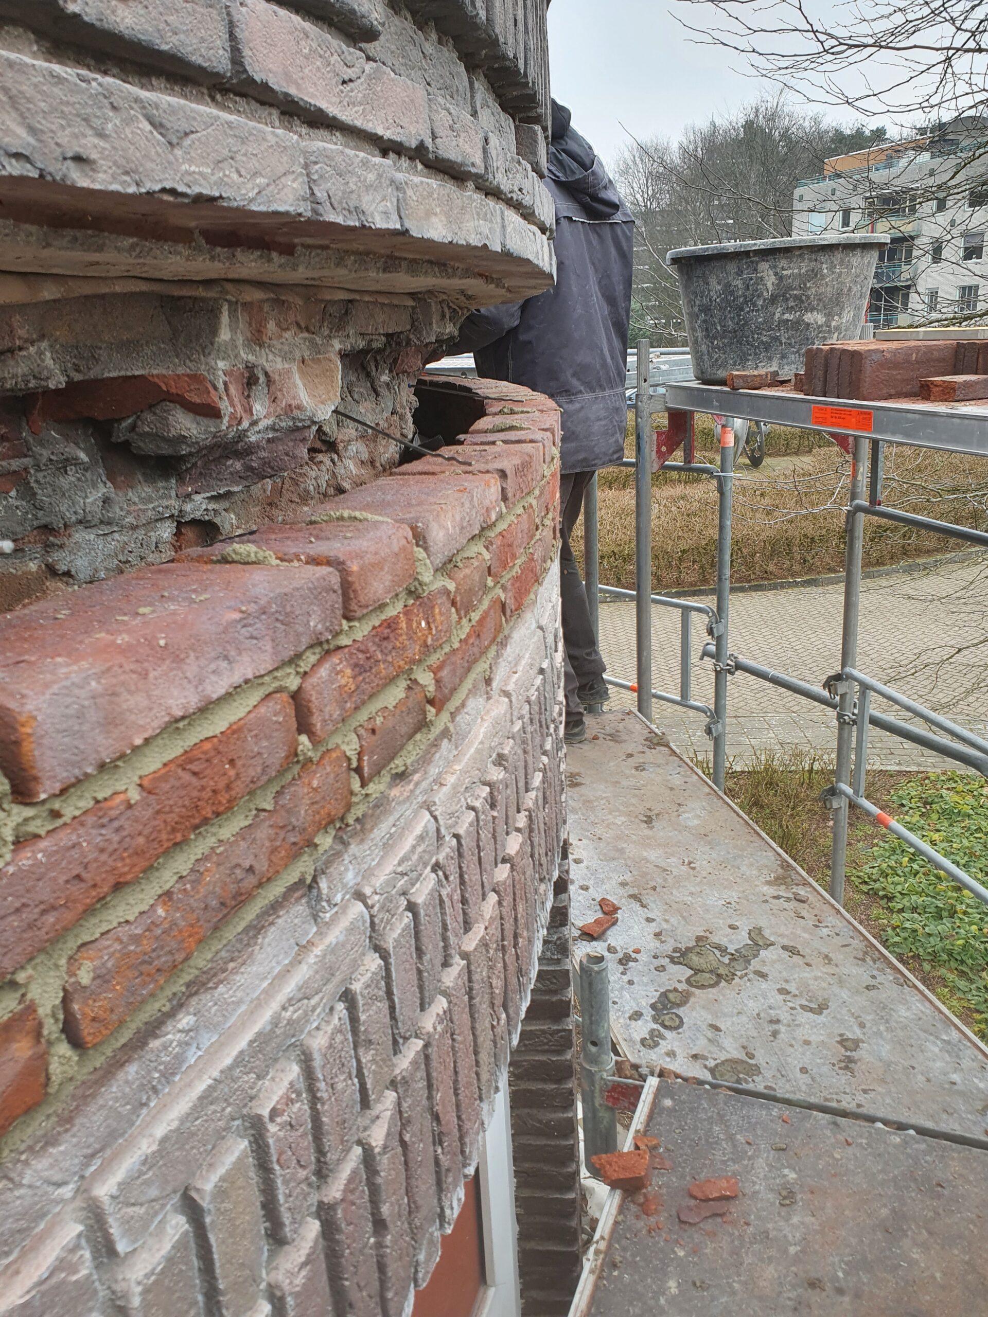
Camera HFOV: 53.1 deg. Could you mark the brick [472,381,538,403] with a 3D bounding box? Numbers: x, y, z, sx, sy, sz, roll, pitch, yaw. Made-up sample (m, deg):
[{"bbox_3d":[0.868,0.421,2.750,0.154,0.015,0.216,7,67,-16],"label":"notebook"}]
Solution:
[{"bbox_3d":[0.010,-0.508,1.933,0.104,0.040,0.212,-5,19,-8],"label":"brick"}]

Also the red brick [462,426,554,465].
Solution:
[{"bbox_3d":[0.010,-0.235,1.111,0.104,0.040,0.098,0,19,9],"label":"red brick"}]

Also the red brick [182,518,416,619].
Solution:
[{"bbox_3d":[-0.115,-0.055,0.589,0.104,0.040,0.101,4,20,20],"label":"red brick"}]

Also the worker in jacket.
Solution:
[{"bbox_3d":[0.072,-0.566,2.448,0.500,1.600,0.490,4,19,19],"label":"worker in jacket"}]

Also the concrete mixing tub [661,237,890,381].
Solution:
[{"bbox_3d":[0.869,-1.075,3.077,0.640,0.388,0.640,2,19,15],"label":"concrete mixing tub"}]

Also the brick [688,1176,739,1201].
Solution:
[{"bbox_3d":[0.272,0.659,1.230,0.061,0.012,0.026,-5,19,-8],"label":"brick"}]

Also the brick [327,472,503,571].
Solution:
[{"bbox_3d":[-0.068,-0.111,0.751,0.104,0.040,0.212,2,19,14],"label":"brick"}]

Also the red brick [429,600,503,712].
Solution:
[{"bbox_3d":[-0.067,-0.011,0.769,0.104,0.040,0.206,2,19,15],"label":"red brick"}]

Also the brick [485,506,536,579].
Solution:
[{"bbox_3d":[-0.031,-0.117,0.923,0.104,0.040,0.217,1,19,13],"label":"brick"}]

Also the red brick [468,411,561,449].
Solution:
[{"bbox_3d":[0.031,-0.279,1.244,0.104,0.040,0.216,-1,18,6],"label":"red brick"}]

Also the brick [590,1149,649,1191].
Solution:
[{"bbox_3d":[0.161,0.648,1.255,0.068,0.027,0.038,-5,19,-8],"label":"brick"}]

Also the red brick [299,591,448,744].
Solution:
[{"bbox_3d":[-0.111,-0.007,0.606,0.104,0.040,0.212,4,20,19],"label":"red brick"}]

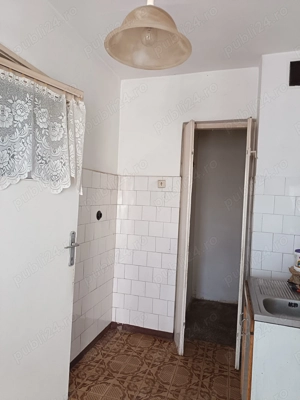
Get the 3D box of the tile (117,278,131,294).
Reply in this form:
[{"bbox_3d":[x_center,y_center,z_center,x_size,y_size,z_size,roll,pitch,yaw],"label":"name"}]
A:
[{"bbox_3d":[-0.254,0.878,2.808,0.150,0.150,0.010,2,0,17],"label":"tile"}]

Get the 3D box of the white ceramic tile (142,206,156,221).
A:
[{"bbox_3d":[-0.006,0.136,2.759,0.150,0.150,0.010,2,1,17],"label":"white ceramic tile"}]

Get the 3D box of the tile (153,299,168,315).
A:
[{"bbox_3d":[0.106,1.060,2.739,0.150,0.150,0.010,2,0,16],"label":"tile"}]

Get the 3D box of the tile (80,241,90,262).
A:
[{"bbox_3d":[-0.537,0.419,2.285,0.010,0.150,0.150,3,1,17],"label":"tile"}]

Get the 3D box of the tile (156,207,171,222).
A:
[{"bbox_3d":[0.136,0.141,2.704,0.150,0.150,0.010,2,0,17],"label":"tile"}]

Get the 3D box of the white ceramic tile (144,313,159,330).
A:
[{"bbox_3d":[0.011,1.187,2.732,0.150,0.150,0.010,3,1,17],"label":"white ceramic tile"}]

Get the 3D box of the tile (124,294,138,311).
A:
[{"bbox_3d":[-0.188,1.027,2.794,0.150,0.150,0.010,3,1,17],"label":"tile"}]

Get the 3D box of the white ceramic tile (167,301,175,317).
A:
[{"bbox_3d":[0.210,1.064,2.708,0.061,0.150,0.010,2,0,16],"label":"white ceramic tile"}]

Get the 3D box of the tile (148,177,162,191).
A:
[{"bbox_3d":[0.059,-0.159,2.772,0.150,0.150,0.010,2,0,16],"label":"tile"}]

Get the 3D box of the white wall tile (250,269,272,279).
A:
[{"bbox_3d":[0.892,0.633,2.230,0.150,0.150,0.010,3,1,17],"label":"white wall tile"}]

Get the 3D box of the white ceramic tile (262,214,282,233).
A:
[{"bbox_3d":[0.972,0.186,2.206,0.150,0.150,0.010,2,0,17],"label":"white ceramic tile"}]

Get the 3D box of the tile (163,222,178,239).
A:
[{"bbox_3d":[0.209,0.303,2.721,0.150,0.150,0.010,2,0,16],"label":"tile"}]

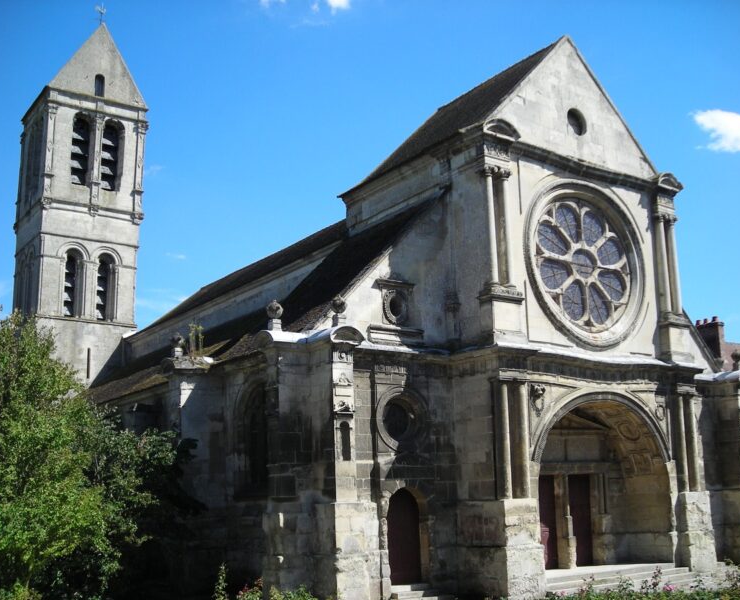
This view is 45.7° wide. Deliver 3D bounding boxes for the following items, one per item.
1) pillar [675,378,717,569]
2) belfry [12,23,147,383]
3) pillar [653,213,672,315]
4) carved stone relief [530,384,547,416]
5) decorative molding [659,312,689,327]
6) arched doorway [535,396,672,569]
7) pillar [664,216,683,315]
[{"bbox_3d":[10.410,5.753,28.664,1.276,5.808,0.686,7,-15,-34],"label":"pillar"},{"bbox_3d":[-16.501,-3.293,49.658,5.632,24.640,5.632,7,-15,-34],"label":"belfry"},{"bbox_3d":[9.983,-1.265,29.904,0.343,3.520,0.343,7,-15,-34],"label":"pillar"},{"bbox_3d":[4.873,2.875,25.232,0.572,0.968,0.220,7,-15,-34],"label":"carved stone relief"},{"bbox_3d":[10.196,0.712,29.613,1.188,0.422,0.528,7,-15,-34],"label":"decorative molding"},{"bbox_3d":[6.619,5.500,26.647,6.028,5.104,1.408,7,-15,-34],"label":"arched doorway"},{"bbox_3d":[10.479,-1.226,30.253,0.343,3.476,0.343,7,-15,-34],"label":"pillar"}]

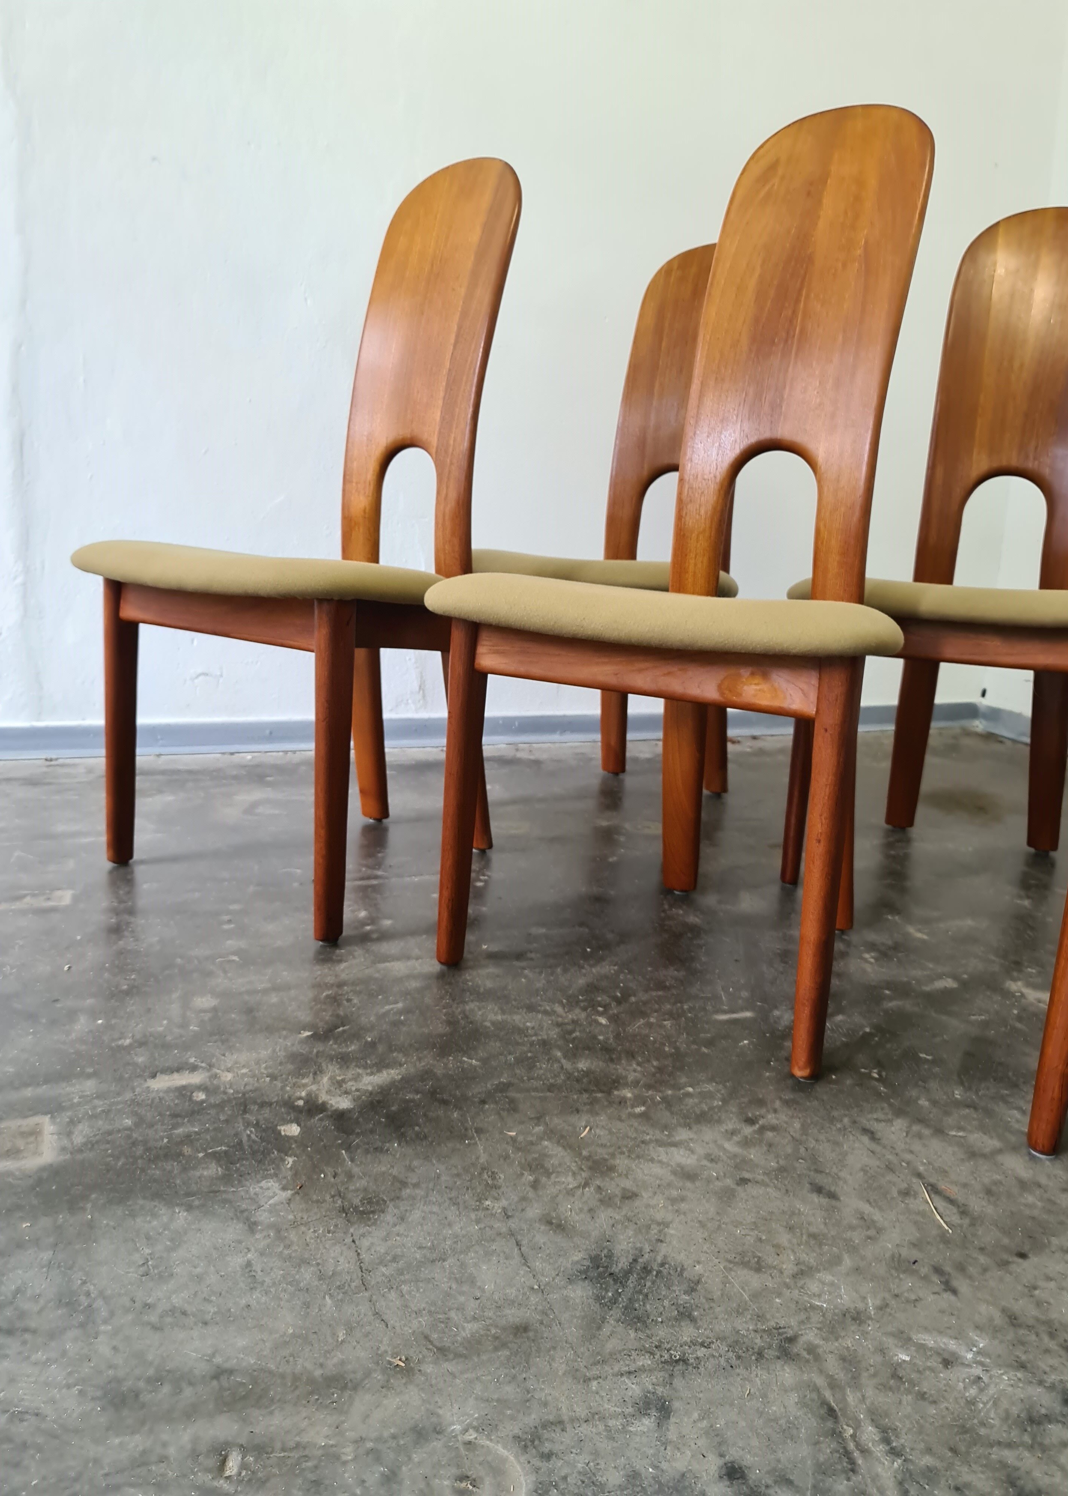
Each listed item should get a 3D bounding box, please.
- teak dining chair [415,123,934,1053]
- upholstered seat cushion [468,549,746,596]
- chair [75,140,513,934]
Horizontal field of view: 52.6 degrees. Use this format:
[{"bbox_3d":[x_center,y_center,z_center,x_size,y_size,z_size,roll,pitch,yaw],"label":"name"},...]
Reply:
[{"bbox_3d":[0.209,-0.245,1.214,0.495,1.030,0.567,10,14,32],"label":"teak dining chair"},{"bbox_3d":[0.121,-0.297,1.849,0.495,0.070,0.416,10,14,31],"label":"upholstered seat cushion"},{"bbox_3d":[-0.287,-0.327,1.494,0.495,1.030,0.567,11,15,35],"label":"chair"}]

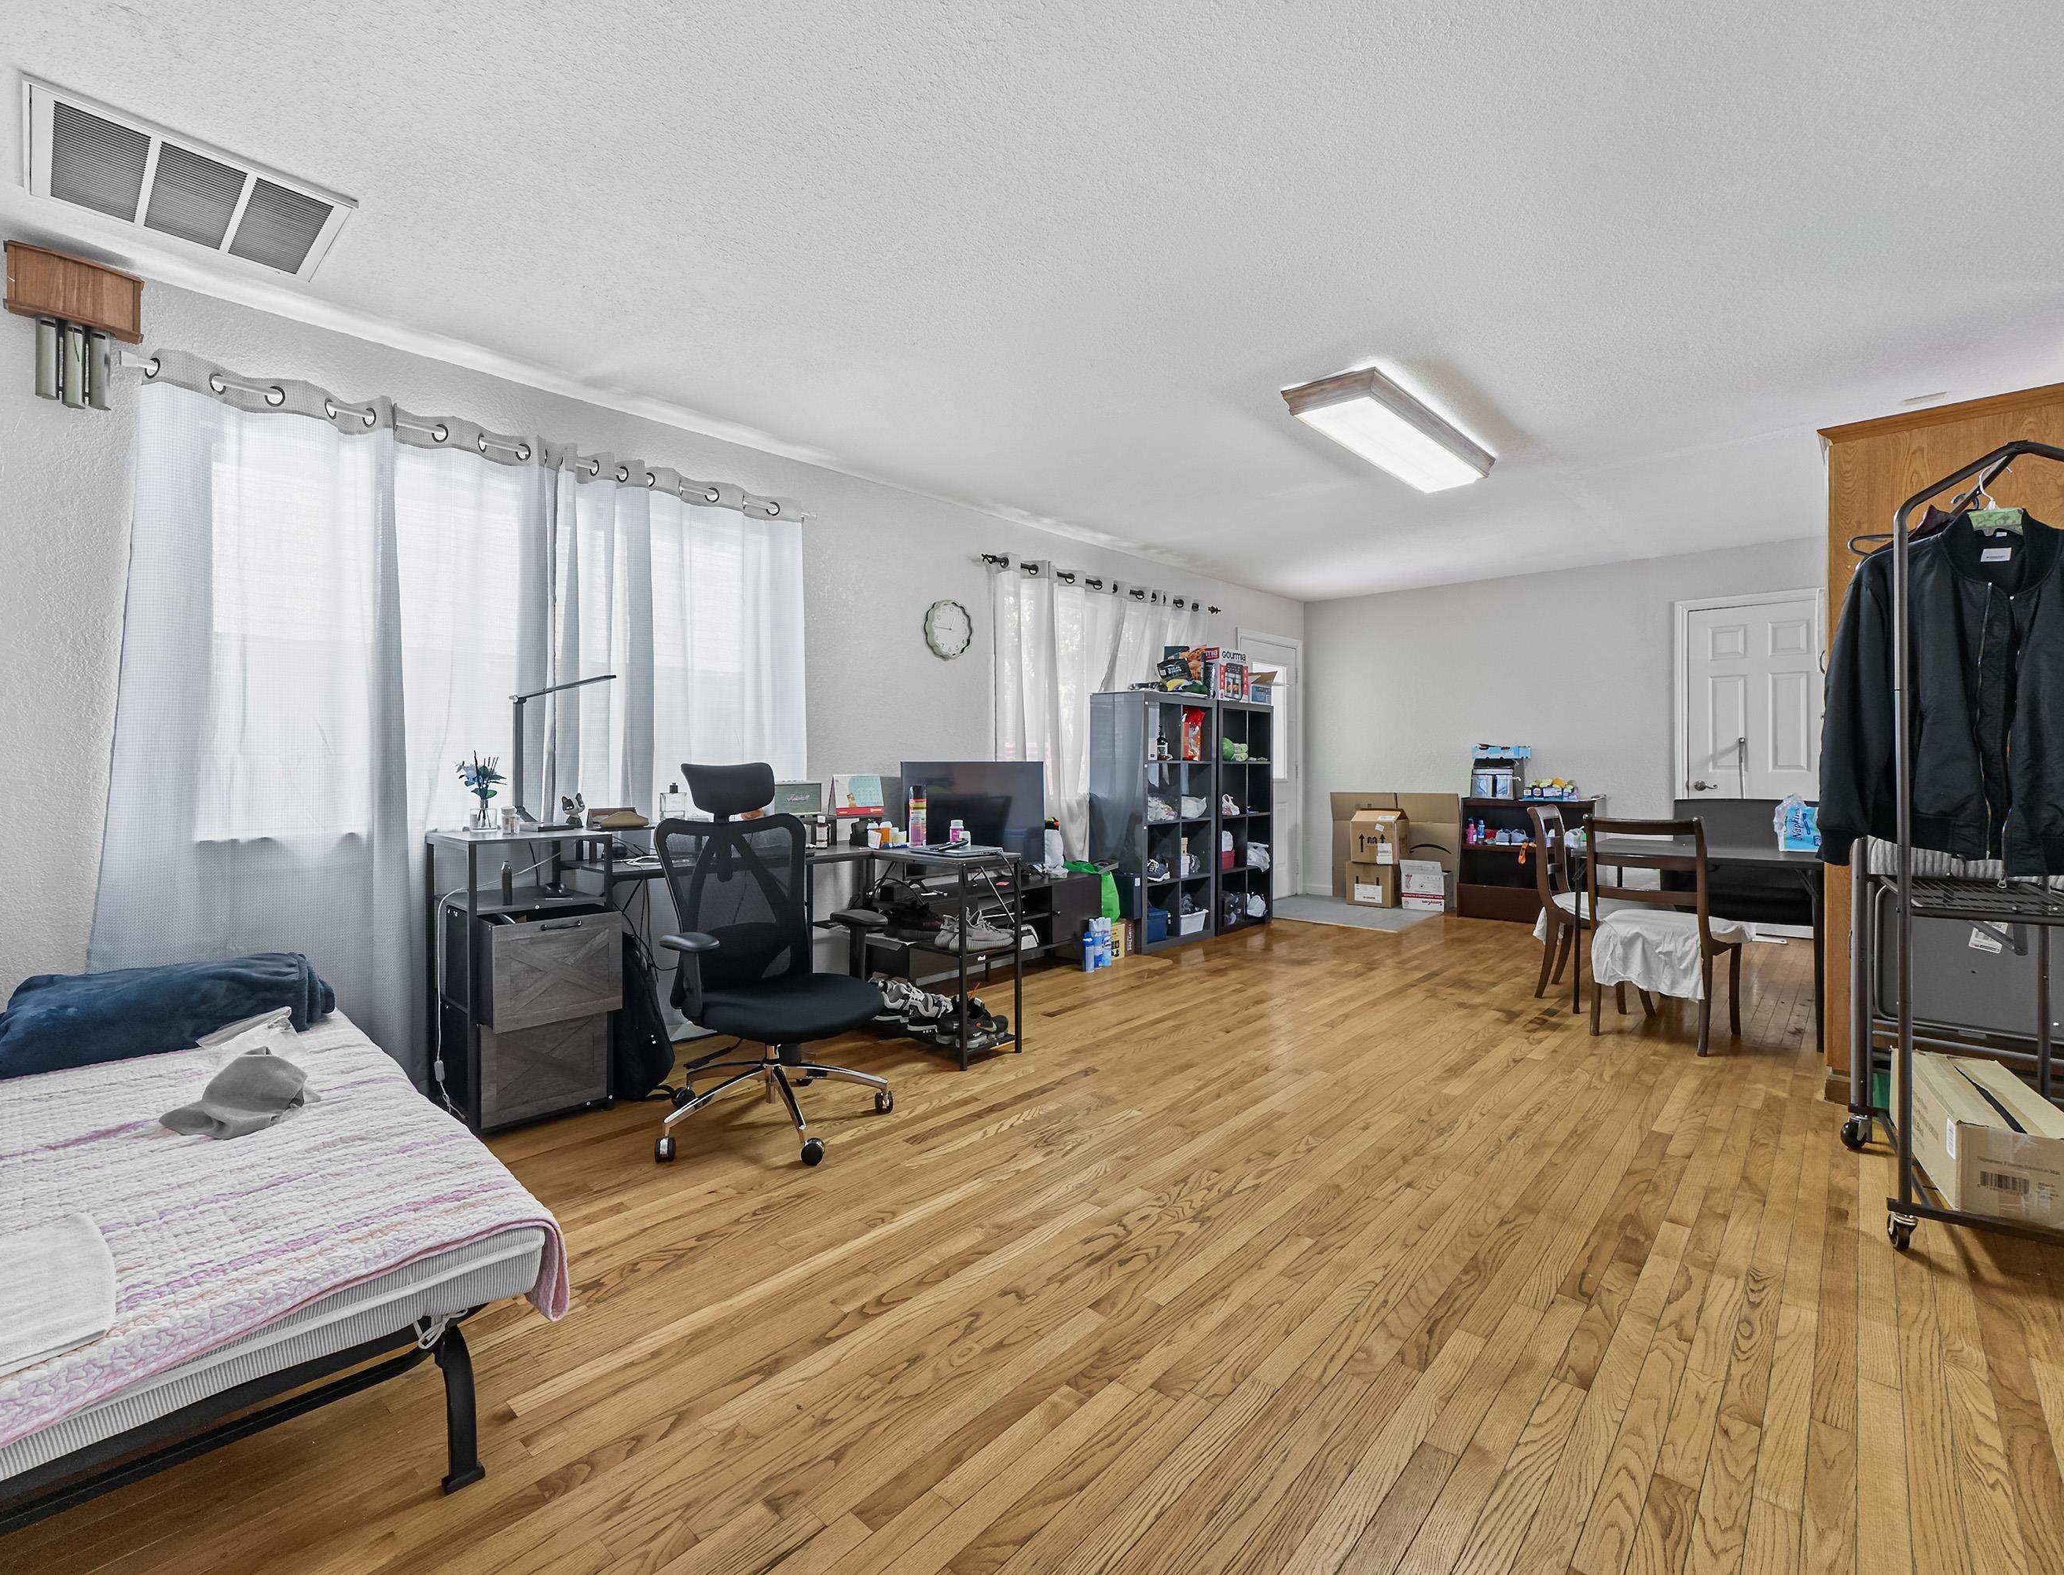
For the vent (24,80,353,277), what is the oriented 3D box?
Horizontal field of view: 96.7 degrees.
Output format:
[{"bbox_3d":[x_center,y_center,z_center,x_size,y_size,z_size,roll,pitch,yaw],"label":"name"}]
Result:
[{"bbox_3d":[-1.976,-1.375,2.158,0.540,0.030,0.540,0,1,42],"label":"vent"}]

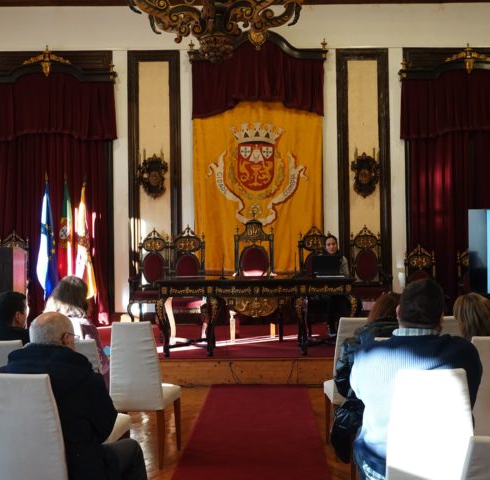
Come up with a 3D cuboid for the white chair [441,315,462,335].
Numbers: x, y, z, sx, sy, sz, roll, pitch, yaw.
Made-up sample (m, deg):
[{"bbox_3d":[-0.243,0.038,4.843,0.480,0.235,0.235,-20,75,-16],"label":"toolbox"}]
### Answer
[{"bbox_3d":[1.328,1.011,5.170,0.440,0.960,0.530,-1,-1,1],"label":"white chair"}]

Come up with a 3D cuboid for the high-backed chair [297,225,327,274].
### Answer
[{"bbox_3d":[0.985,0.570,9.150,0.680,1.430,0.650,0,-1,-17],"label":"high-backed chair"}]

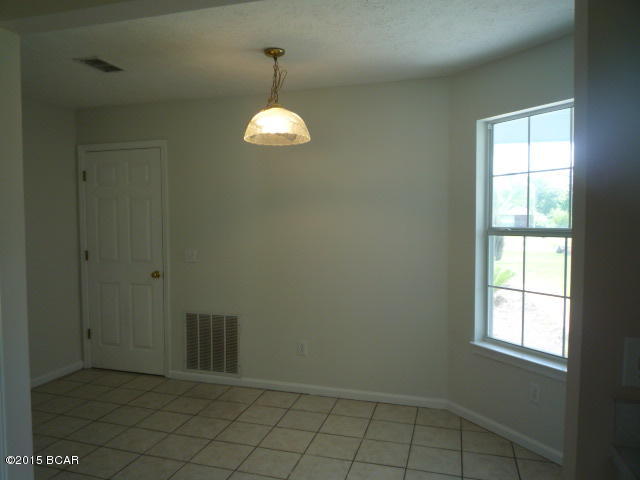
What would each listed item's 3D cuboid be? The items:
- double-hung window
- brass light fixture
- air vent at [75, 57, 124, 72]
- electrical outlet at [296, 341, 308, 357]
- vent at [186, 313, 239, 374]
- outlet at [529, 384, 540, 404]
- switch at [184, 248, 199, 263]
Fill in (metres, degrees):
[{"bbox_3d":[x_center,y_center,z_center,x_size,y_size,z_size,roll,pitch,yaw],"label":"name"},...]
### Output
[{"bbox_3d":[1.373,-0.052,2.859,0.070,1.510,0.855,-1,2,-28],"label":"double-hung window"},{"bbox_3d":[-0.262,-0.886,2.823,0.410,0.548,0.410,0,2,0],"label":"brass light fixture"},{"bbox_3d":[-1.473,-1.165,3.100,0.185,0.020,0.300,1,2,16],"label":"air vent"},{"bbox_3d":[-0.144,0.877,3.729,0.080,0.122,0.014,1,2,16],"label":"electrical outlet"},{"bbox_3d":[-0.924,0.885,3.953,0.515,0.515,0.030,1,2,16],"label":"vent"},{"bbox_3d":[1.292,0.930,2.788,0.014,0.120,0.078,-1,2,-28],"label":"outlet"},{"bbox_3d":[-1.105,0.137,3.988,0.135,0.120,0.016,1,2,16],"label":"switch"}]

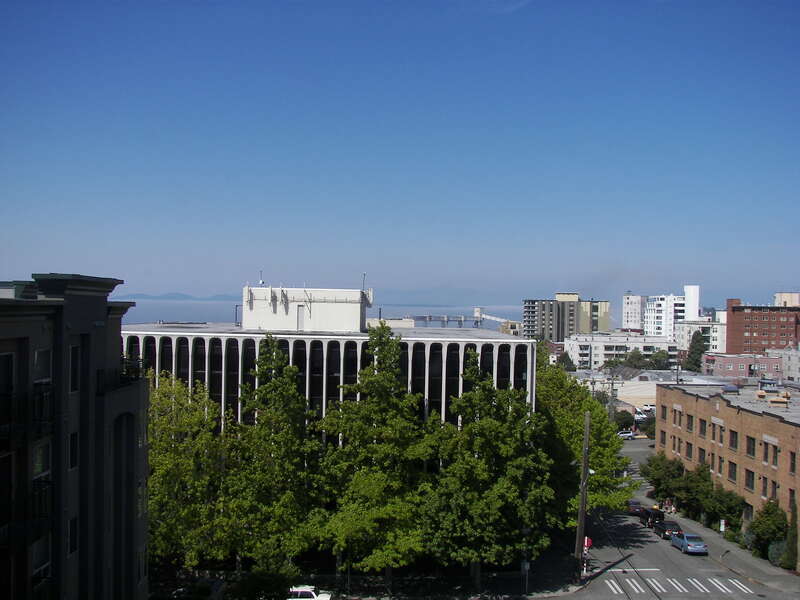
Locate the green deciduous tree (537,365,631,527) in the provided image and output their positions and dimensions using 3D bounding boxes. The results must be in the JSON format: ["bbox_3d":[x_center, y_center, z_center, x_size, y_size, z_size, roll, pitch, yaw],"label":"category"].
[{"bbox_3d":[14.900,13.180,71.000,8.800,15.600,9.000,1,0,0],"label":"green deciduous tree"}]

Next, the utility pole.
[{"bbox_3d":[12.290,13.180,55.800,0.450,11.400,0.450,3,0,1],"label":"utility pole"}]

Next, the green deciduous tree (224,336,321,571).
[{"bbox_3d":[-9.500,11.660,61.500,7.600,18.200,7.600,1,0,0],"label":"green deciduous tree"}]

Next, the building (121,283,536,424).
[{"bbox_3d":[-8.300,10.060,85.200,39.000,22.300,33.500,1,0,0],"label":"building"}]

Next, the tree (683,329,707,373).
[{"bbox_3d":[93.600,16.980,265.000,7.800,14.900,7.500,1,0,0],"label":"tree"}]

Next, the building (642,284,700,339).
[{"bbox_3d":[141.230,8.310,432.000,23.000,31.500,20.000,1,0,1],"label":"building"}]

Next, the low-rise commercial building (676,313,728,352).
[{"bbox_3d":[109.500,13.850,297.000,16.000,16.500,25.000,1,0,0],"label":"low-rise commercial building"}]

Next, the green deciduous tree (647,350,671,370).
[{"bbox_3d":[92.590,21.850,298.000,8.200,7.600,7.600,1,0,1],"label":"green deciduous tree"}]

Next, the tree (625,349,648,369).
[{"bbox_3d":[80.800,20.730,285.000,8.000,8.500,7.500,1,0,0],"label":"tree"}]

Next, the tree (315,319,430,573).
[{"bbox_3d":[-1.790,9.980,56.300,7.800,16.800,7.600,1,0,1],"label":"tree"}]

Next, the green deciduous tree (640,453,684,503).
[{"bbox_3d":[28.400,19.590,90.000,4.900,5.800,4.600,1,0,0],"label":"green deciduous tree"}]

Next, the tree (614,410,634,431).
[{"bbox_3d":[48.030,25.890,178.000,4.400,4.500,4.300,1,0,1],"label":"tree"}]

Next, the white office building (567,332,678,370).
[{"bbox_3d":[80.500,19.900,306.500,35.400,14.200,24.000,1,0,0],"label":"white office building"}]

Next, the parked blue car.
[{"bbox_3d":[22.830,19.210,65.500,1.770,1.460,4.500,1,-4,3],"label":"parked blue car"}]

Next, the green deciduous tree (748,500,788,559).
[{"bbox_3d":[27.900,17.420,63.000,3.000,4.400,3.000,1,0,1],"label":"green deciduous tree"}]

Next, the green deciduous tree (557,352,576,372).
[{"bbox_3d":[59.640,22.560,298.000,7.000,7.400,6.800,1,0,1],"label":"green deciduous tree"}]

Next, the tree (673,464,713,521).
[{"bbox_3d":[27.420,18.050,78.000,3.800,5.300,3.700,1,0,1],"label":"tree"}]

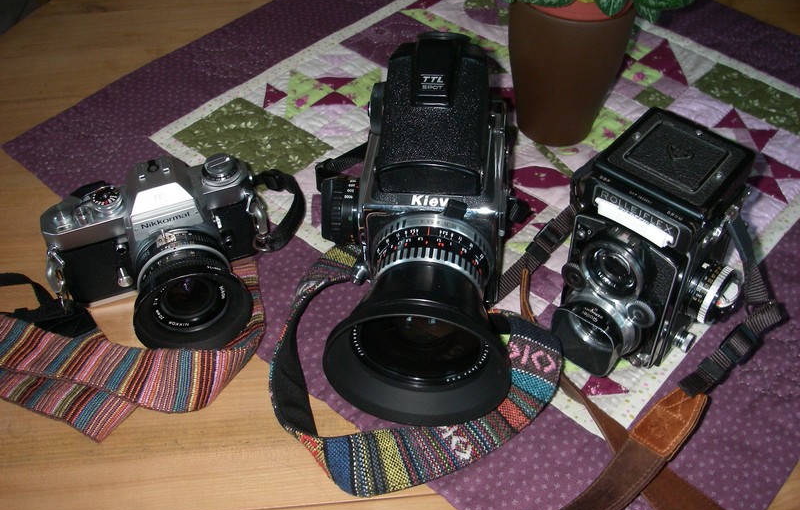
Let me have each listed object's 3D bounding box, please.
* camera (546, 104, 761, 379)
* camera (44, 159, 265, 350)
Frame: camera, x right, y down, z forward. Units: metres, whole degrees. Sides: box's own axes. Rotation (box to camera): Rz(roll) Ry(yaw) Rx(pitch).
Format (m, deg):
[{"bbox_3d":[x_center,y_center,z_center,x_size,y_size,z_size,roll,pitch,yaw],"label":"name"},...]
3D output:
[{"bbox_3d":[0.160,0.002,0.570,0.109,0.142,0.116,31,53,28],"label":"camera"},{"bbox_3d":[-0.165,-0.004,0.622,0.152,0.094,0.125,-18,47,-16],"label":"camera"}]

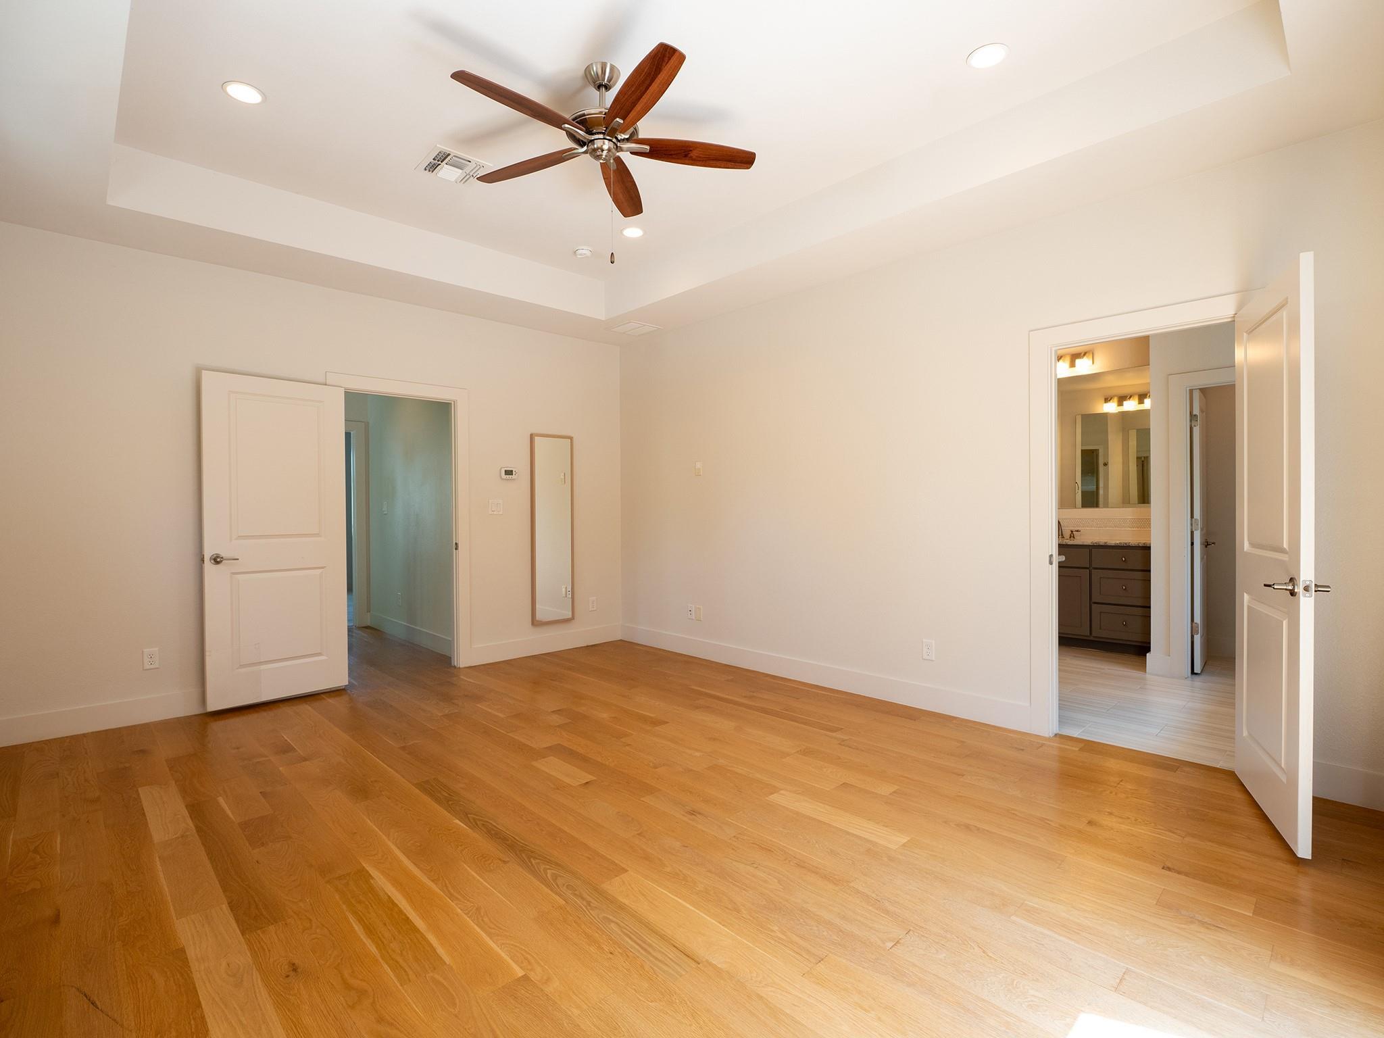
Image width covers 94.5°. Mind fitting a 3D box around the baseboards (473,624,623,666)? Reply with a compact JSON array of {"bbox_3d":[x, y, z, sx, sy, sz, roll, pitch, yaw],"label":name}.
[{"bbox_3d":[-1.201,1.068,5.500,1.462,0.146,0.020,-1,1,-43],"label":"baseboards"}]

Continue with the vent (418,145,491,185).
[{"bbox_3d":[-1.279,-1.876,3.434,0.300,0.025,0.315,-1,1,-43],"label":"vent"}]

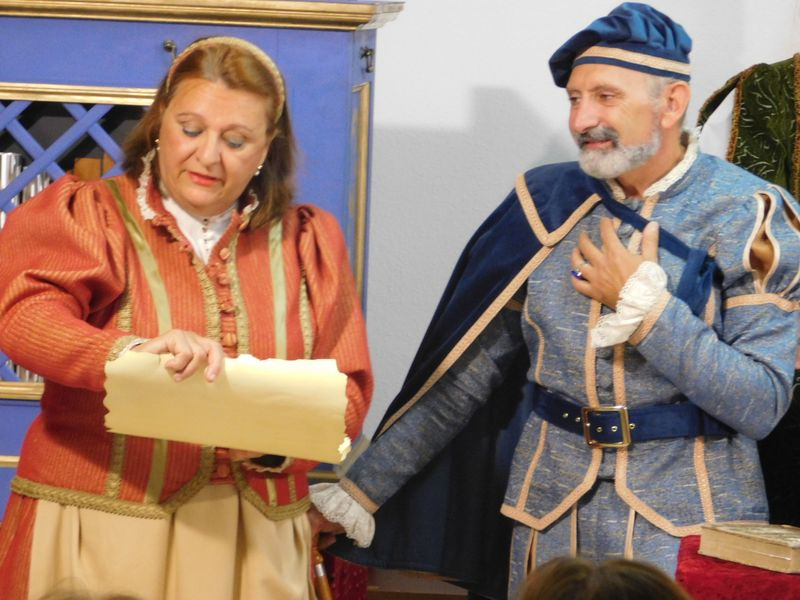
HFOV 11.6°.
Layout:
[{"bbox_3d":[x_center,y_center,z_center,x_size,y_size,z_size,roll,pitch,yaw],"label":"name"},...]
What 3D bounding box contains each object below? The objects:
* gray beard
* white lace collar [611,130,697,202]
[{"bbox_3d":[0.307,-0.218,5.840,0.110,0.083,0.135,-2,6,-40],"label":"gray beard"},{"bbox_3d":[0.379,-0.203,5.900,0.140,0.095,0.140,4,5,24],"label":"white lace collar"}]

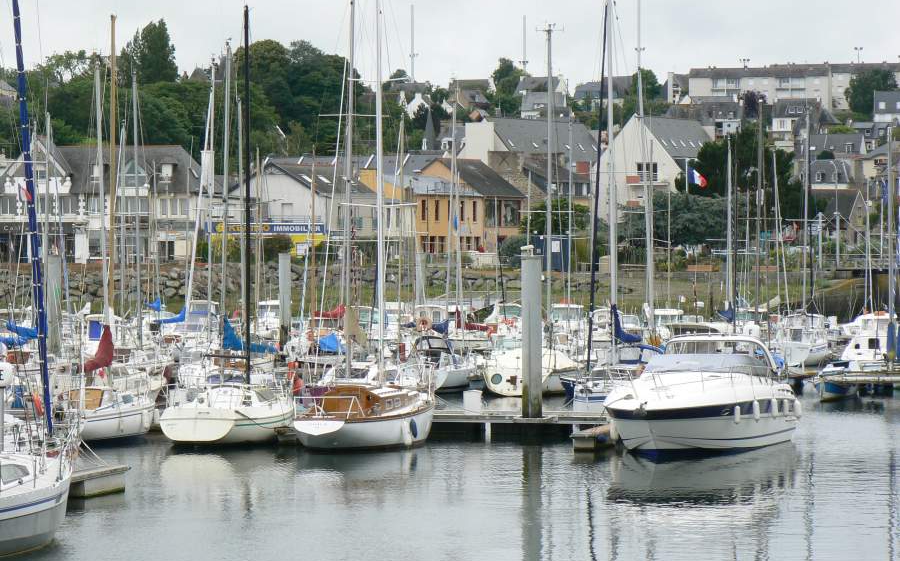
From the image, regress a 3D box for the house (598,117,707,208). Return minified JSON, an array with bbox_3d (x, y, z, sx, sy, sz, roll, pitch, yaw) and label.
[{"bbox_3d":[21.239,-11.575,395.000,11.000,11.300,11.500,0,0,25],"label":"house"}]

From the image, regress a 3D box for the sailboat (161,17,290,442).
[{"bbox_3d":[-5.650,-1.462,103.000,2.750,11.800,8.200,0,0,14],"label":"sailboat"}]

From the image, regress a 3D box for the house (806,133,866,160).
[{"bbox_3d":[55.620,-18.996,550.000,8.600,5.000,7.500,0,0,11],"label":"house"}]

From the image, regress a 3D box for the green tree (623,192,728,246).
[{"bbox_3d":[21.905,-5.681,368.000,10.500,5.600,9.500,0,0,0],"label":"green tree"}]

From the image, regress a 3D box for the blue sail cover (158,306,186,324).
[{"bbox_3d":[-11.388,1.408,156.000,0.320,0.720,2.800,0,0,17],"label":"blue sail cover"}]

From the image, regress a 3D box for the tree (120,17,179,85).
[{"bbox_3d":[-40.885,-30.749,520.000,8.000,9.800,7.500,0,0,0],"label":"tree"}]

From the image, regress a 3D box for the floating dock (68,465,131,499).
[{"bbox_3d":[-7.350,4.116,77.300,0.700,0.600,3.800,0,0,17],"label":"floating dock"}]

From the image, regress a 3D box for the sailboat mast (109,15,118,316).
[{"bbox_3d":[-12.363,-3.974,140.000,0.180,11.466,0.180,0,0,17],"label":"sailboat mast"}]

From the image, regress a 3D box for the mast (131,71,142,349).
[{"bbox_3d":[-11.038,-2.473,135.000,0.180,9.800,0.180,-1,0,0],"label":"mast"}]

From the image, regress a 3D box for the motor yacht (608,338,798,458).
[{"bbox_3d":[6.250,2.874,95.800,3.300,3.100,10.000,0,0,14],"label":"motor yacht"}]

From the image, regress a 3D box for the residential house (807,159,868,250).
[{"bbox_3d":[44.104,-8.650,435.000,7.600,10.300,7.800,0,0,0],"label":"residential house"}]

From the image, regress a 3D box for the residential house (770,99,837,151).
[{"bbox_3d":[62.610,-27.375,675.000,11.000,9.400,9.000,0,0,6],"label":"residential house"}]

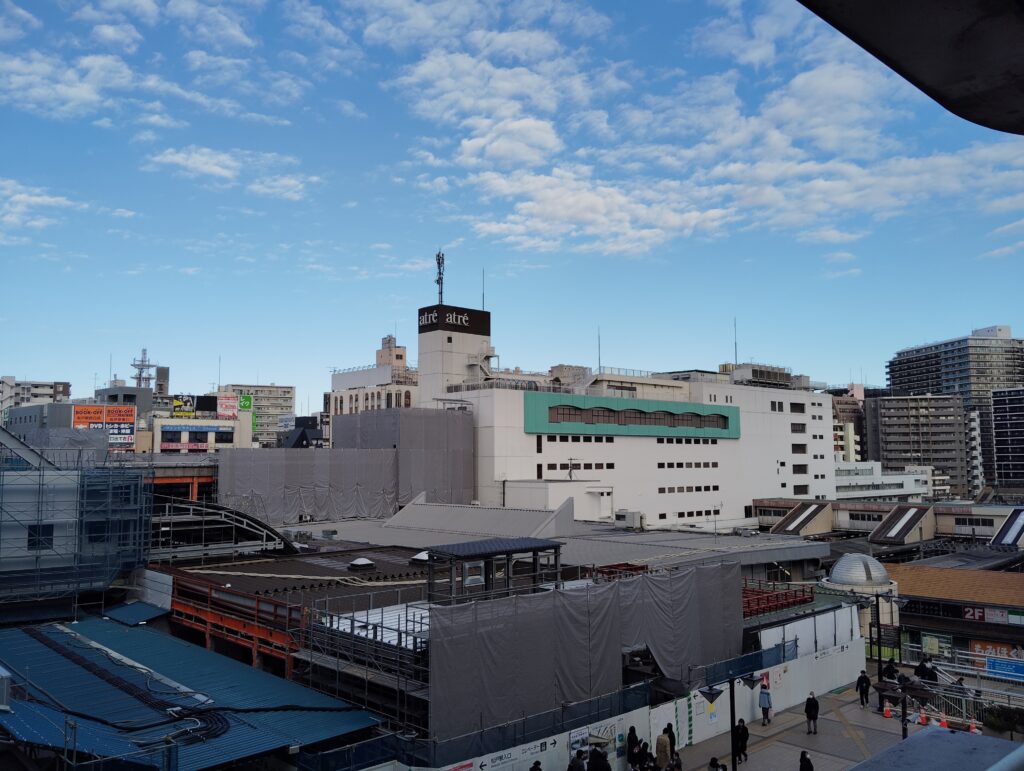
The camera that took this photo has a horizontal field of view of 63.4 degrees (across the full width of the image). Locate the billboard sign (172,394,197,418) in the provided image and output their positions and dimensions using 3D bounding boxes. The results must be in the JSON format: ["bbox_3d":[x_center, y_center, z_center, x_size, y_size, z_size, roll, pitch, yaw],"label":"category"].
[{"bbox_3d":[-67.935,4.308,172.331,4.700,4.475,0.500,2,-6,-27],"label":"billboard sign"}]

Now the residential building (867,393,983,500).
[{"bbox_3d":[145.594,23.717,298.492,30.695,38.304,15.000,-1,-5,3],"label":"residential building"}]

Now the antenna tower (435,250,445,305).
[{"bbox_3d":[-12.079,-18.091,139.165,1.500,9.288,1.500,-5,-7,42],"label":"antenna tower"}]

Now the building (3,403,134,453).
[{"bbox_3d":[-92.951,18.001,176.724,23.500,26.530,15.000,1,-5,-19],"label":"building"}]

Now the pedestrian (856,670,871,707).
[{"bbox_3d":[16.201,13.928,38.154,0.540,1.670,0.380,-2,-5,14],"label":"pedestrian"}]

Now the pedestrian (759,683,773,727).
[{"bbox_3d":[10.934,13.738,35.726,0.500,1.670,0.380,-3,-6,30],"label":"pedestrian"}]

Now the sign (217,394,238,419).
[{"bbox_3d":[-58.942,4.515,172.308,4.500,4.682,0.500,2,-6,-25],"label":"sign"}]

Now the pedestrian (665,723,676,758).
[{"bbox_3d":[5.862,13.330,30.681,0.480,1.640,0.340,-3,-6,23],"label":"pedestrian"}]

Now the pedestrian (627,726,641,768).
[{"bbox_3d":[4.440,13.311,30.333,0.500,1.630,0.360,-3,-6,23],"label":"pedestrian"}]

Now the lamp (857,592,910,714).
[{"bbox_3d":[16.634,12.059,37.628,2.200,5.294,2.200,4,-7,-42],"label":"lamp"}]

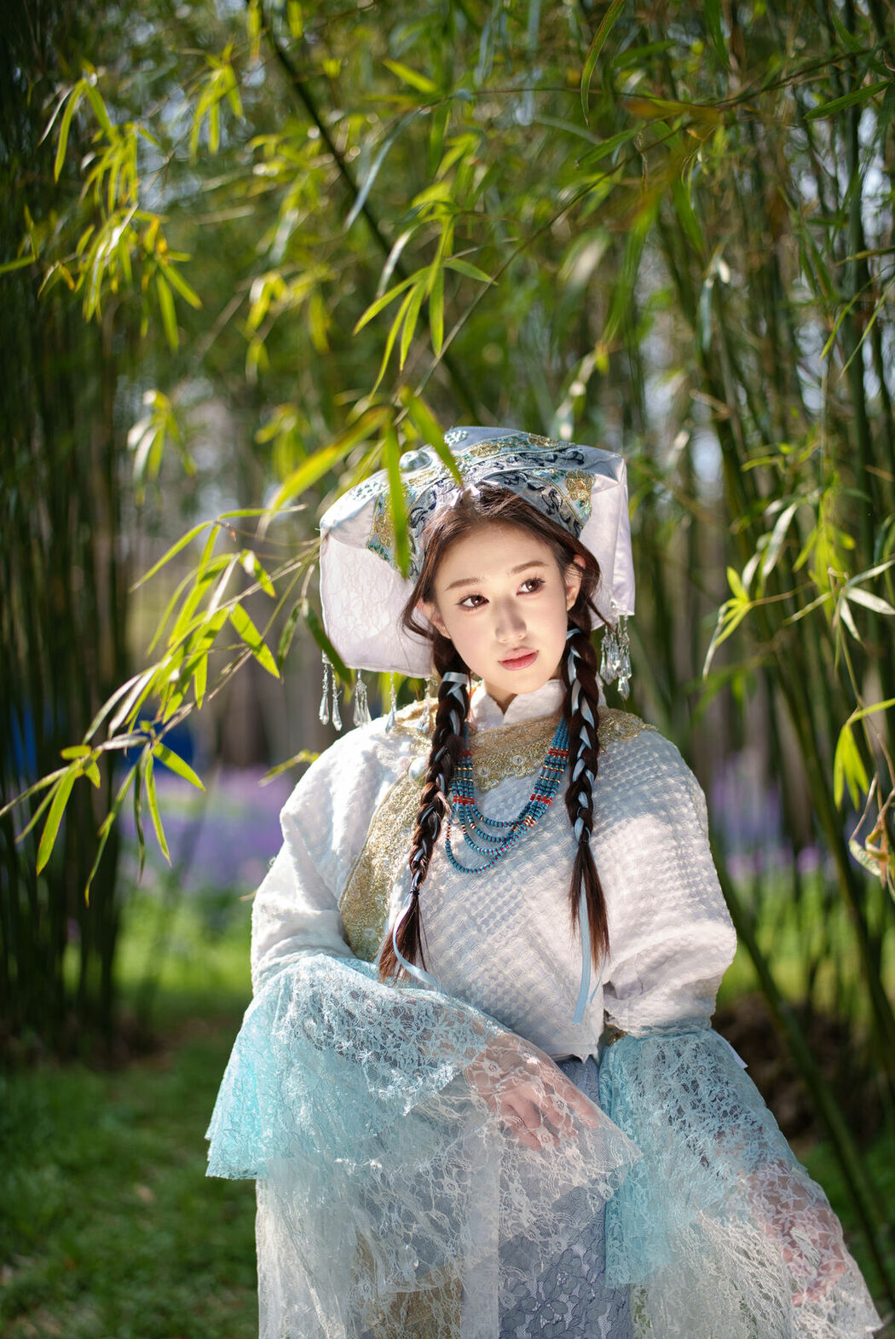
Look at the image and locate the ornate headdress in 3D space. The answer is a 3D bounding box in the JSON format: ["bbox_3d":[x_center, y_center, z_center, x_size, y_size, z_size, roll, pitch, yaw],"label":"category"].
[{"bbox_3d":[0.031,-0.116,1.950,0.320,0.250,0.240,-10,2,-7],"label":"ornate headdress"}]

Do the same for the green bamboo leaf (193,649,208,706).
[{"bbox_3d":[-0.249,0.008,1.880,0.014,0.059,0.012,6,0,0],"label":"green bamboo leaf"}]

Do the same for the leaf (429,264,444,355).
[{"bbox_3d":[-0.011,-0.377,1.950,0.017,0.094,0.015,0,-1,0],"label":"leaf"}]

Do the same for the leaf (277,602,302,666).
[{"bbox_3d":[-0.160,-0.036,1.900,0.013,0.070,0.014,18,0,0],"label":"leaf"}]

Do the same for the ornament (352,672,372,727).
[{"bbox_3d":[-0.089,0.031,1.950,0.021,0.058,0.016,0,-1,0],"label":"ornament"}]

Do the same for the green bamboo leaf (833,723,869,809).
[{"bbox_3d":[0.450,0.107,2.080,0.040,0.095,0.025,0,-1,0],"label":"green bamboo leaf"}]

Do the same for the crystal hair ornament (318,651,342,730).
[{"bbox_3d":[-0.123,0.022,1.940,0.025,0.083,0.020,0,-1,0],"label":"crystal hair ornament"}]

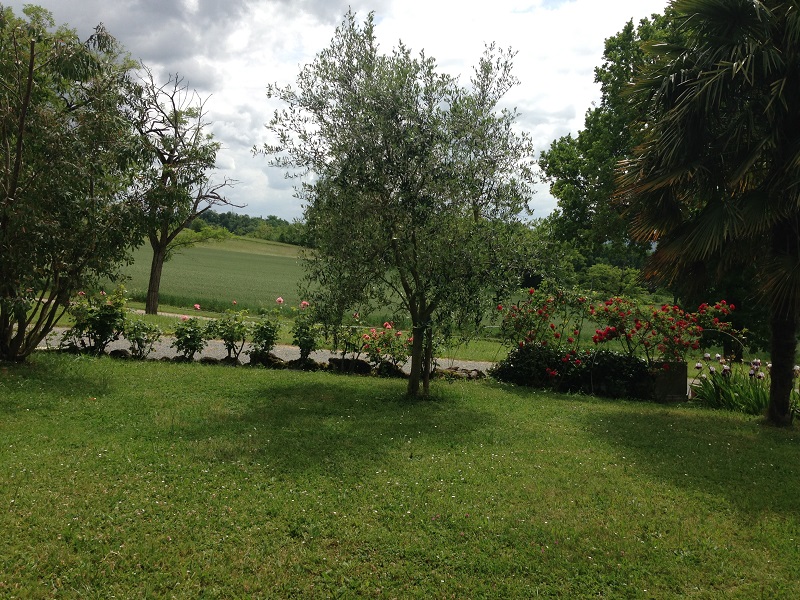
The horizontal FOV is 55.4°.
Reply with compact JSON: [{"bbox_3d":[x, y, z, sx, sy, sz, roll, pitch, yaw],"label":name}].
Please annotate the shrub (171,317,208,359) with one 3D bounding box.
[{"bbox_3d":[-3.283,0.578,11.900,0.573,0.621,0.550,-1,3,-15],"label":"shrub"}]

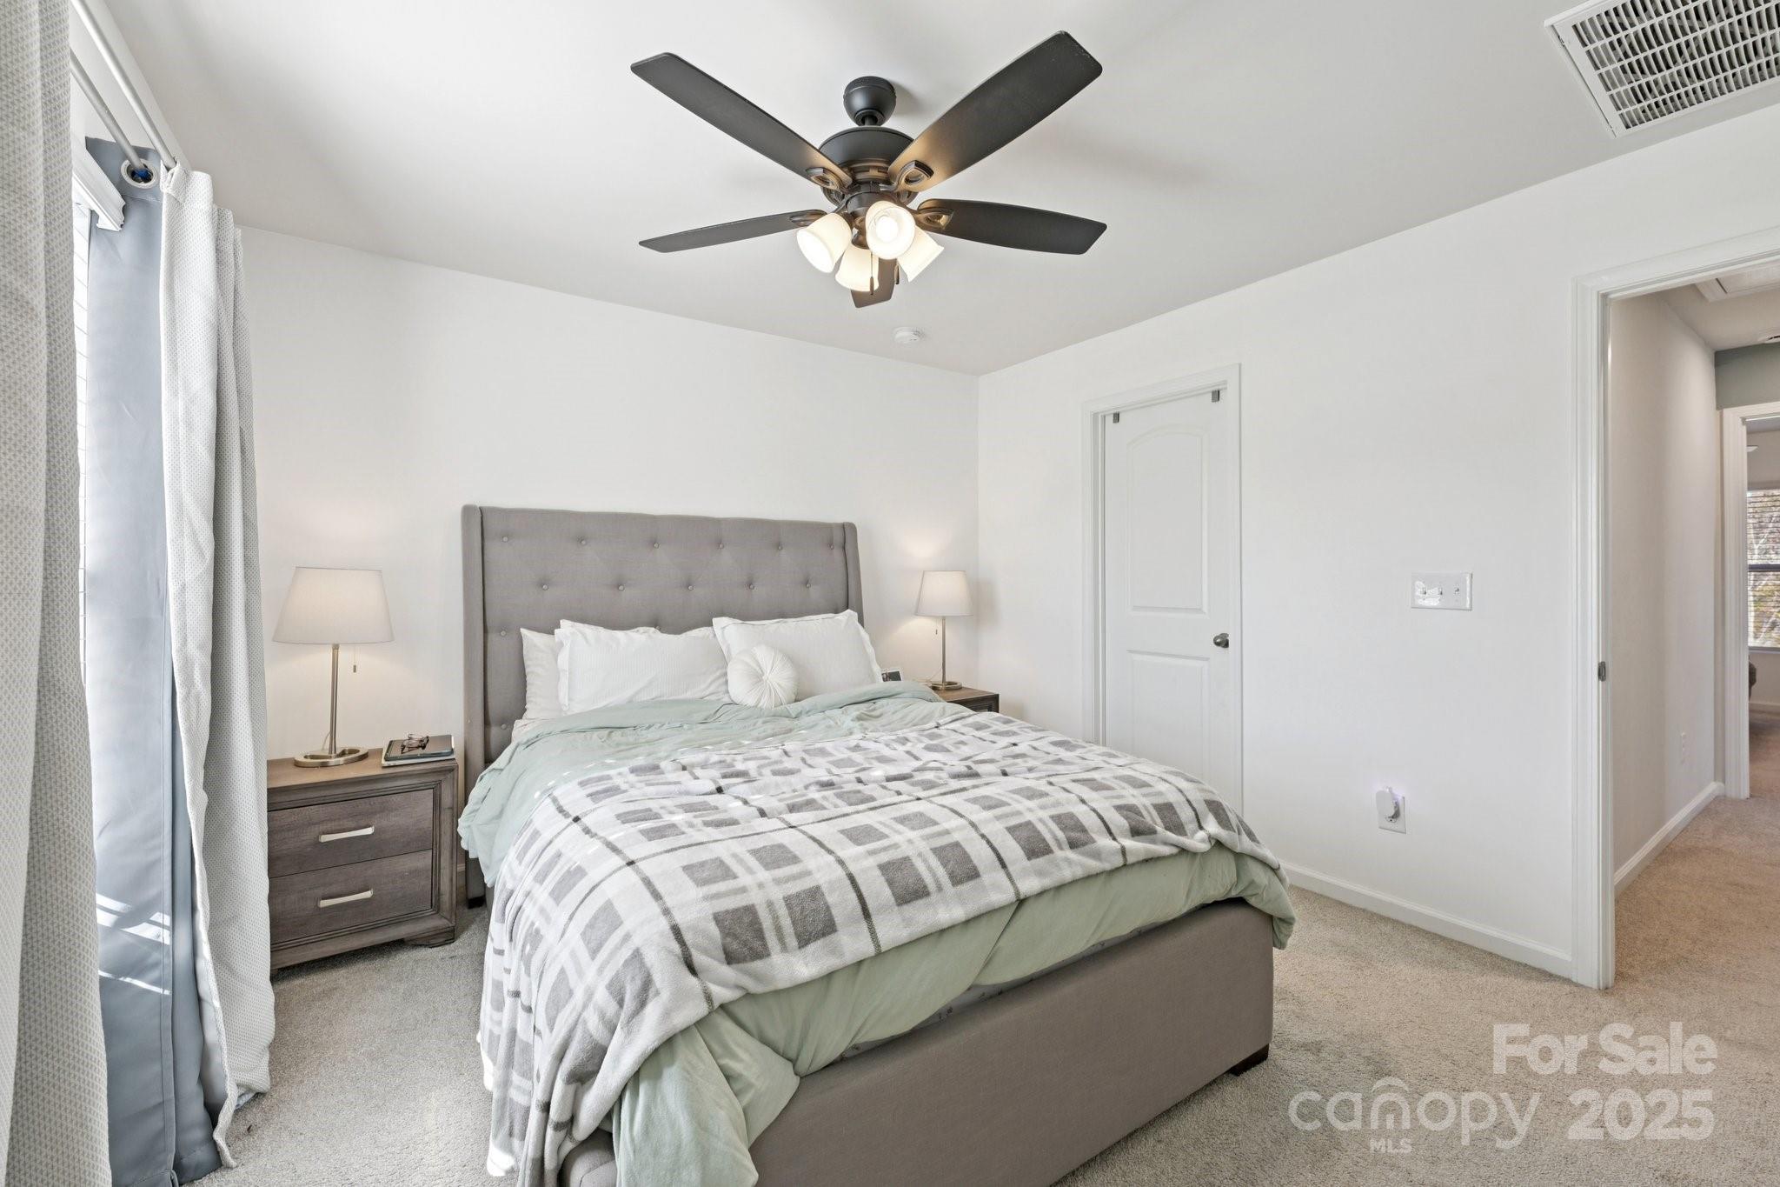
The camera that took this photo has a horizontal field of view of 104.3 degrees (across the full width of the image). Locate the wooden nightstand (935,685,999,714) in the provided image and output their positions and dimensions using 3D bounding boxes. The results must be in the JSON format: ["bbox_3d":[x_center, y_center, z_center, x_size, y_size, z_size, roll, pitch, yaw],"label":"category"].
[{"bbox_3d":[0.231,0.836,3.745,0.584,0.595,0.415,-1,1,-34],"label":"wooden nightstand"}]

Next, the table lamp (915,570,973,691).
[{"bbox_3d":[0.307,0.205,3.875,0.320,0.660,0.320,0,1,0],"label":"table lamp"}]

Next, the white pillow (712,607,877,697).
[{"bbox_3d":[-0.406,0.279,3.140,0.750,0.430,0.180,-1,-23,-34],"label":"white pillow"}]

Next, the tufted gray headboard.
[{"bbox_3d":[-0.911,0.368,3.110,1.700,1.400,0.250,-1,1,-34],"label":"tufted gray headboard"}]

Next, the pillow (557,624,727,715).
[{"bbox_3d":[-0.939,0.299,2.795,0.700,0.430,0.180,-1,-23,-34],"label":"pillow"}]

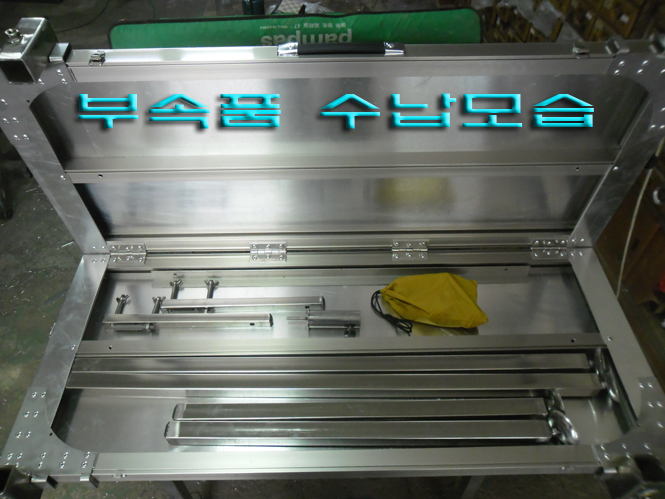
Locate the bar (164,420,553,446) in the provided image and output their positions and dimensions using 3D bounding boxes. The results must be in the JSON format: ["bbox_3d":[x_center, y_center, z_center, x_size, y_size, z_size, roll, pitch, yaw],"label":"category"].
[{"bbox_3d":[0.040,0.311,0.874,0.631,0.032,0.030,0,49,1],"label":"bar"}]

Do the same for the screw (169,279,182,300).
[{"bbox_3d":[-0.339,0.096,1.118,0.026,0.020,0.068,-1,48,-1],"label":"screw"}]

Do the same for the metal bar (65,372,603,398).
[{"bbox_3d":[-0.012,0.245,0.934,0.961,0.033,0.030,0,49,1],"label":"metal bar"}]

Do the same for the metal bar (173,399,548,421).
[{"bbox_3d":[0.050,0.295,0.936,0.662,0.033,0.032,-1,48,-1],"label":"metal bar"}]

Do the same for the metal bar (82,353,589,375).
[{"bbox_3d":[-0.002,0.226,0.998,0.980,0.033,0.033,0,48,-1],"label":"metal bar"}]

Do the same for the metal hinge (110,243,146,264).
[{"bbox_3d":[-0.448,0.010,1.121,0.080,0.034,0.034,-1,48,-1],"label":"metal hinge"}]

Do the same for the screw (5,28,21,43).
[{"bbox_3d":[-0.480,-0.319,0.775,0.020,0.021,0.018,-1,49,0],"label":"screw"}]

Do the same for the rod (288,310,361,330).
[{"bbox_3d":[-0.017,0.143,1.031,0.145,0.015,0.040,-1,49,0],"label":"rod"}]

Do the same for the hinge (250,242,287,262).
[{"bbox_3d":[-0.140,0.007,1.127,0.080,0.034,0.034,-1,48,-1],"label":"hinge"}]

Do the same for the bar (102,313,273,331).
[{"bbox_3d":[-0.298,0.147,1.075,0.343,0.022,0.022,0,48,-1],"label":"bar"}]

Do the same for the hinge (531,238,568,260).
[{"bbox_3d":[0.484,0.001,1.138,0.082,0.034,0.034,-1,48,-1],"label":"hinge"}]

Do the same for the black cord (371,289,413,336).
[{"bbox_3d":[0.118,0.126,1.041,0.050,0.022,0.106,-26,53,-20],"label":"black cord"}]

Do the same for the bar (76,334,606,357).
[{"bbox_3d":[0.018,0.186,0.983,1.016,0.034,0.035,-1,49,0],"label":"bar"}]

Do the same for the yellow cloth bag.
[{"bbox_3d":[0.218,0.105,1.101,0.215,0.046,0.110,5,48,4],"label":"yellow cloth bag"}]

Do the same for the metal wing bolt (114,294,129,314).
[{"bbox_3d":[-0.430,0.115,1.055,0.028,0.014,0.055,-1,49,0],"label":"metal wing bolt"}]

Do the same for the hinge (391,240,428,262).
[{"bbox_3d":[0.166,0.003,1.097,0.078,0.034,0.033,-1,49,0],"label":"hinge"}]

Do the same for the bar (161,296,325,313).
[{"bbox_3d":[-0.190,0.118,1.104,0.337,0.021,0.021,-1,48,-2],"label":"bar"}]

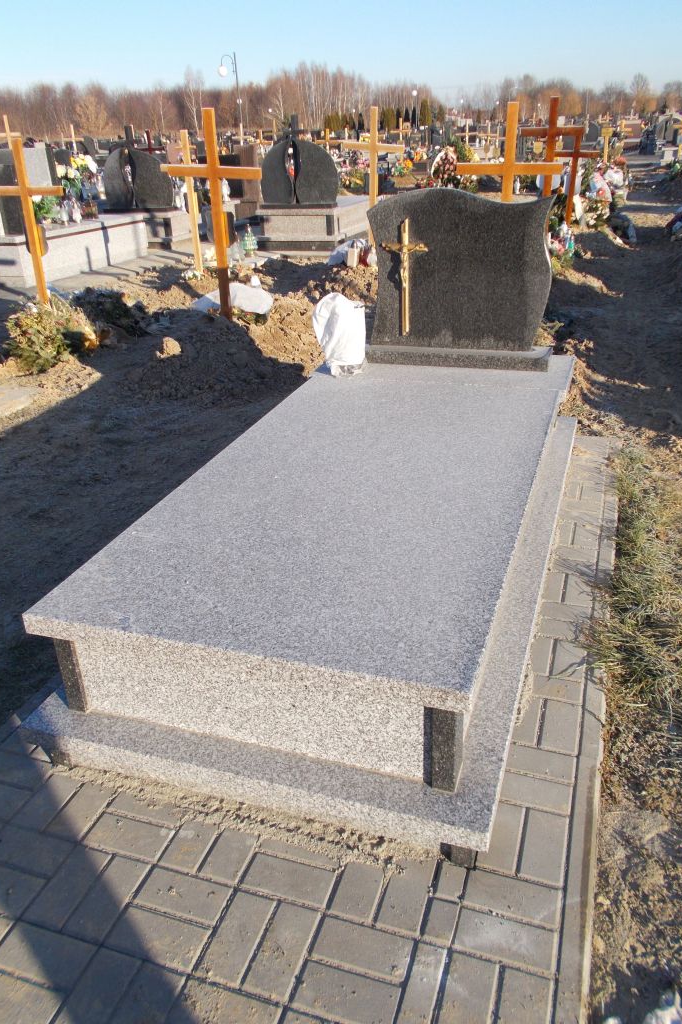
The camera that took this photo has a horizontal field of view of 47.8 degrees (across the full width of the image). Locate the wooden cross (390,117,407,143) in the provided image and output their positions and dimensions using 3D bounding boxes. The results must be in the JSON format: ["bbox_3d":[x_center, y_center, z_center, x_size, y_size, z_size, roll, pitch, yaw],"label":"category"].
[{"bbox_3d":[2.039,-12.649,26.192,0.711,1.370,0.091,7,28,18],"label":"wooden cross"}]

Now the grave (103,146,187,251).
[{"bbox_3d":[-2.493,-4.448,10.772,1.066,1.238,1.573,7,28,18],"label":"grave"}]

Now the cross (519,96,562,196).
[{"bbox_3d":[2.297,-3.752,8.514,0.751,1.485,0.091,7,28,18],"label":"cross"}]

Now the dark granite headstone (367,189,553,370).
[{"bbox_3d":[0.545,-1.077,3.559,0.883,0.792,0.183,6,28,18],"label":"dark granite headstone"}]

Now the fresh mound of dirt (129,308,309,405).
[{"bbox_3d":[-0.752,-1.100,5.234,1.218,0.345,1.218,7,28,18],"label":"fresh mound of dirt"}]

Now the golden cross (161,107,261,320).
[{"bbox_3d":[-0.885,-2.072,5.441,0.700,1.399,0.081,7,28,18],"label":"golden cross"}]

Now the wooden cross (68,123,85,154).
[{"bbox_3d":[-8.145,-11.167,23.655,0.711,1.370,0.091,7,28,18],"label":"wooden cross"}]

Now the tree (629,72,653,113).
[{"bbox_3d":[78.859,-110.061,202.506,5.793,9.958,5.529,7,28,18],"label":"tree"}]

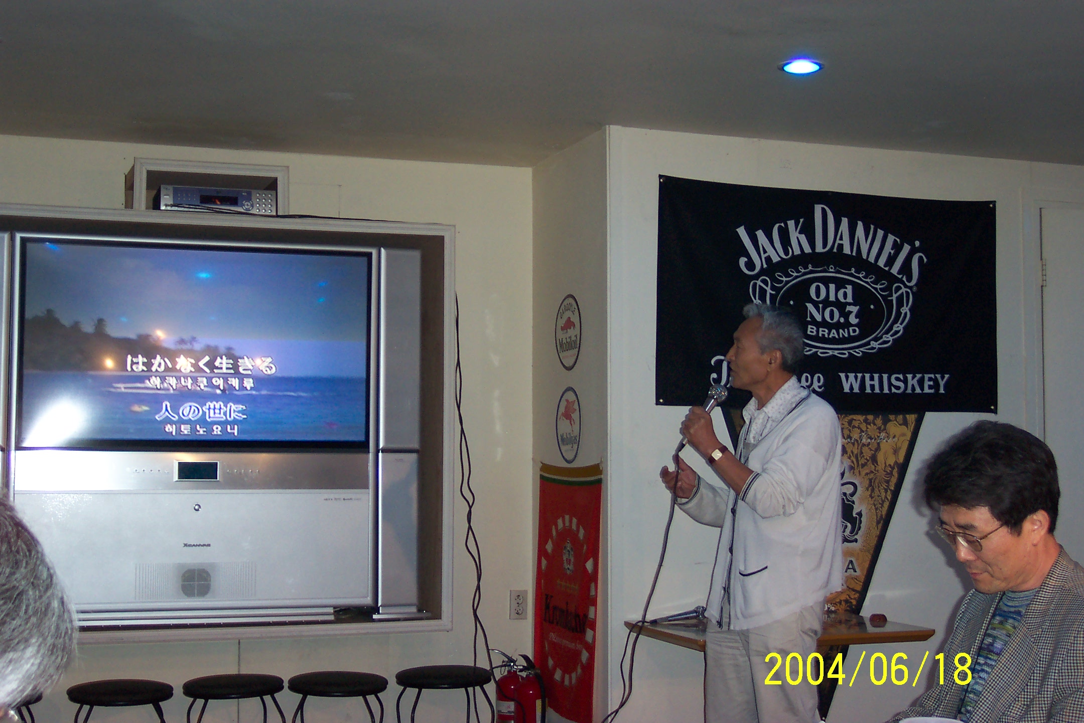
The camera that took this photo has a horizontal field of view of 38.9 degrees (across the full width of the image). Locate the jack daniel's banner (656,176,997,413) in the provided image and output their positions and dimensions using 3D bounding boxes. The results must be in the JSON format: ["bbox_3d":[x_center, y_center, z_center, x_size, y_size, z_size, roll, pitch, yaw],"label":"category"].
[{"bbox_3d":[1.125,-0.238,5.875,1.505,0.849,0.020,1,-4,-20],"label":"jack daniel's banner"}]

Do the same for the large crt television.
[{"bbox_3d":[-1.348,0.287,6.294,1.610,1.496,0.580,1,-4,-18],"label":"large crt television"}]

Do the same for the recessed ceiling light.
[{"bbox_3d":[0.806,-0.913,4.774,0.140,0.030,0.140,0,-4,0],"label":"recessed ceiling light"}]

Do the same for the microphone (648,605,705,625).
[{"bbox_3d":[0.489,0.910,5.498,0.250,0.052,0.052,-3,-2,-31],"label":"microphone"}]

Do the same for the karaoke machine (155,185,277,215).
[{"bbox_3d":[-1.312,-0.620,6.152,0.442,0.095,0.320,1,-4,-18],"label":"karaoke machine"}]

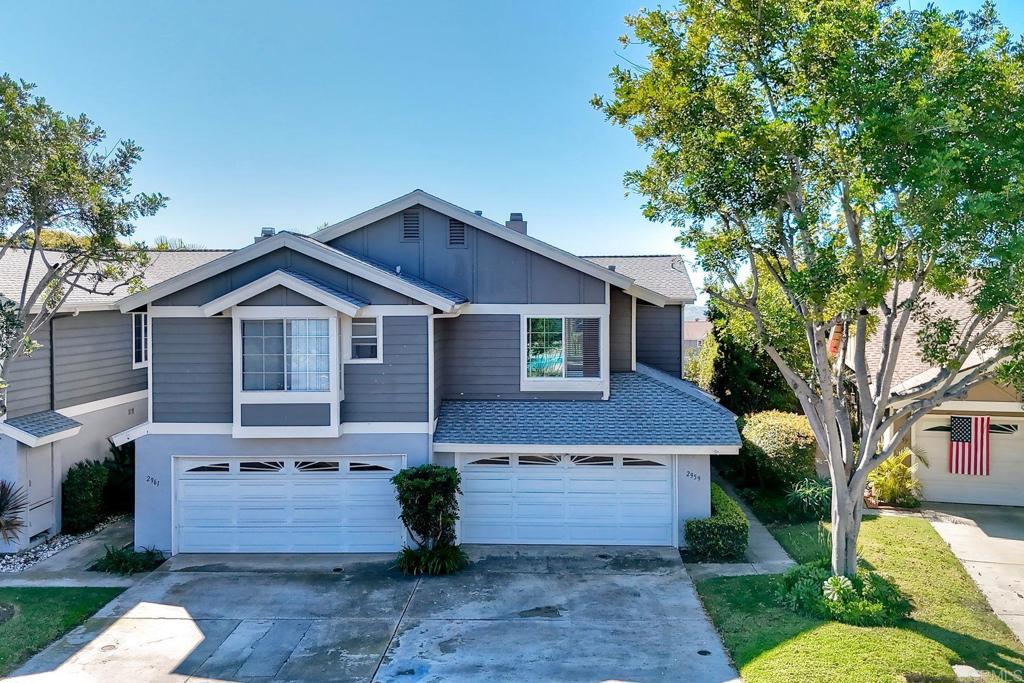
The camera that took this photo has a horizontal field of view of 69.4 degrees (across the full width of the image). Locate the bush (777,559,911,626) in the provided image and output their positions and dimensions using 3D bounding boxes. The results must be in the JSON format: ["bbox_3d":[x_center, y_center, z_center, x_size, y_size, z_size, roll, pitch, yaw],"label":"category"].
[{"bbox_3d":[5.907,4.406,13.300,2.200,0.650,1.900,0,3,0],"label":"bush"}]

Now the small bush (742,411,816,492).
[{"bbox_3d":[7.459,3.051,20.700,2.150,2.200,2.100,0,3,0],"label":"small bush"}]

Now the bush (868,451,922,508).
[{"bbox_3d":[9.593,3.427,18.500,1.350,1.350,1.300,0,3,0],"label":"bush"}]

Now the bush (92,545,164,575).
[{"bbox_3d":[-8.037,4.527,15.500,1.450,0.420,1.000,0,3,0],"label":"bush"}]

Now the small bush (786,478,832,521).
[{"bbox_3d":[7.442,3.877,18.500,1.150,0.900,1.100,0,3,0],"label":"small bush"}]

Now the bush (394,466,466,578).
[{"bbox_3d":[-1.740,3.670,15.600,1.500,2.100,1.400,0,3,0],"label":"bush"}]

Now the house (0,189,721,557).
[{"bbox_3d":[-2.850,0.200,20.900,15.600,8.100,10.500,0,3,0],"label":"house"}]

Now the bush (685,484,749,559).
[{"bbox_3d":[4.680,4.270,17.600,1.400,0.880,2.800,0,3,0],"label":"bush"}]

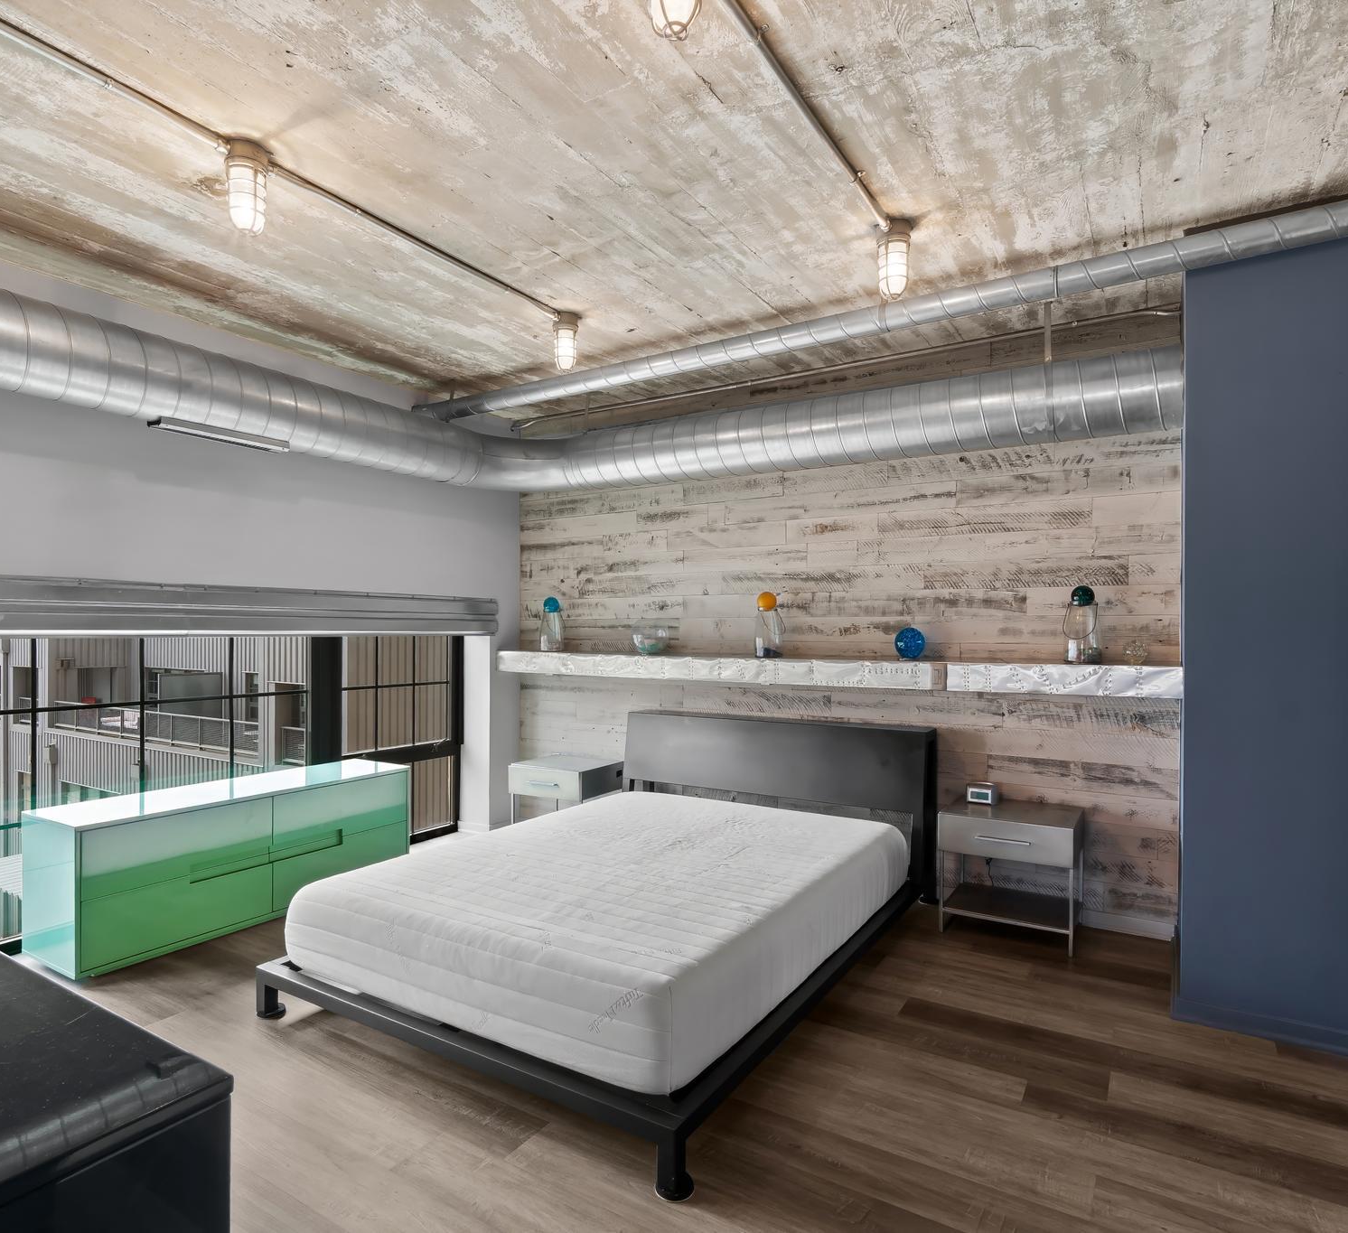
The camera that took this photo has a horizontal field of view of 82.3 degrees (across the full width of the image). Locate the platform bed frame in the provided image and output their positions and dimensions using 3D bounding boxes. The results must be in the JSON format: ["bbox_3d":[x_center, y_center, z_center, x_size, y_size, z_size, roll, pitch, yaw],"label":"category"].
[{"bbox_3d":[-0.063,0.986,3.308,1.729,0.856,2.466,0,-1,32],"label":"platform bed frame"}]

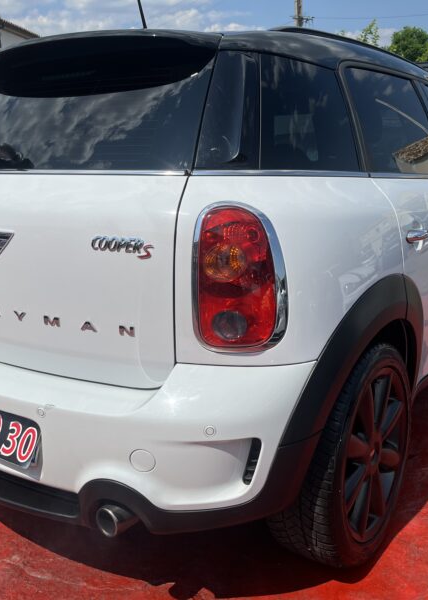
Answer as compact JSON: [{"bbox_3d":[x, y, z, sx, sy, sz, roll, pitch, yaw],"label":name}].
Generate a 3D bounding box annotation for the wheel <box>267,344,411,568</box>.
[{"bbox_3d":[0.394,0.429,1.780,0.225,0.645,0.645,8,15,35],"label":"wheel"}]

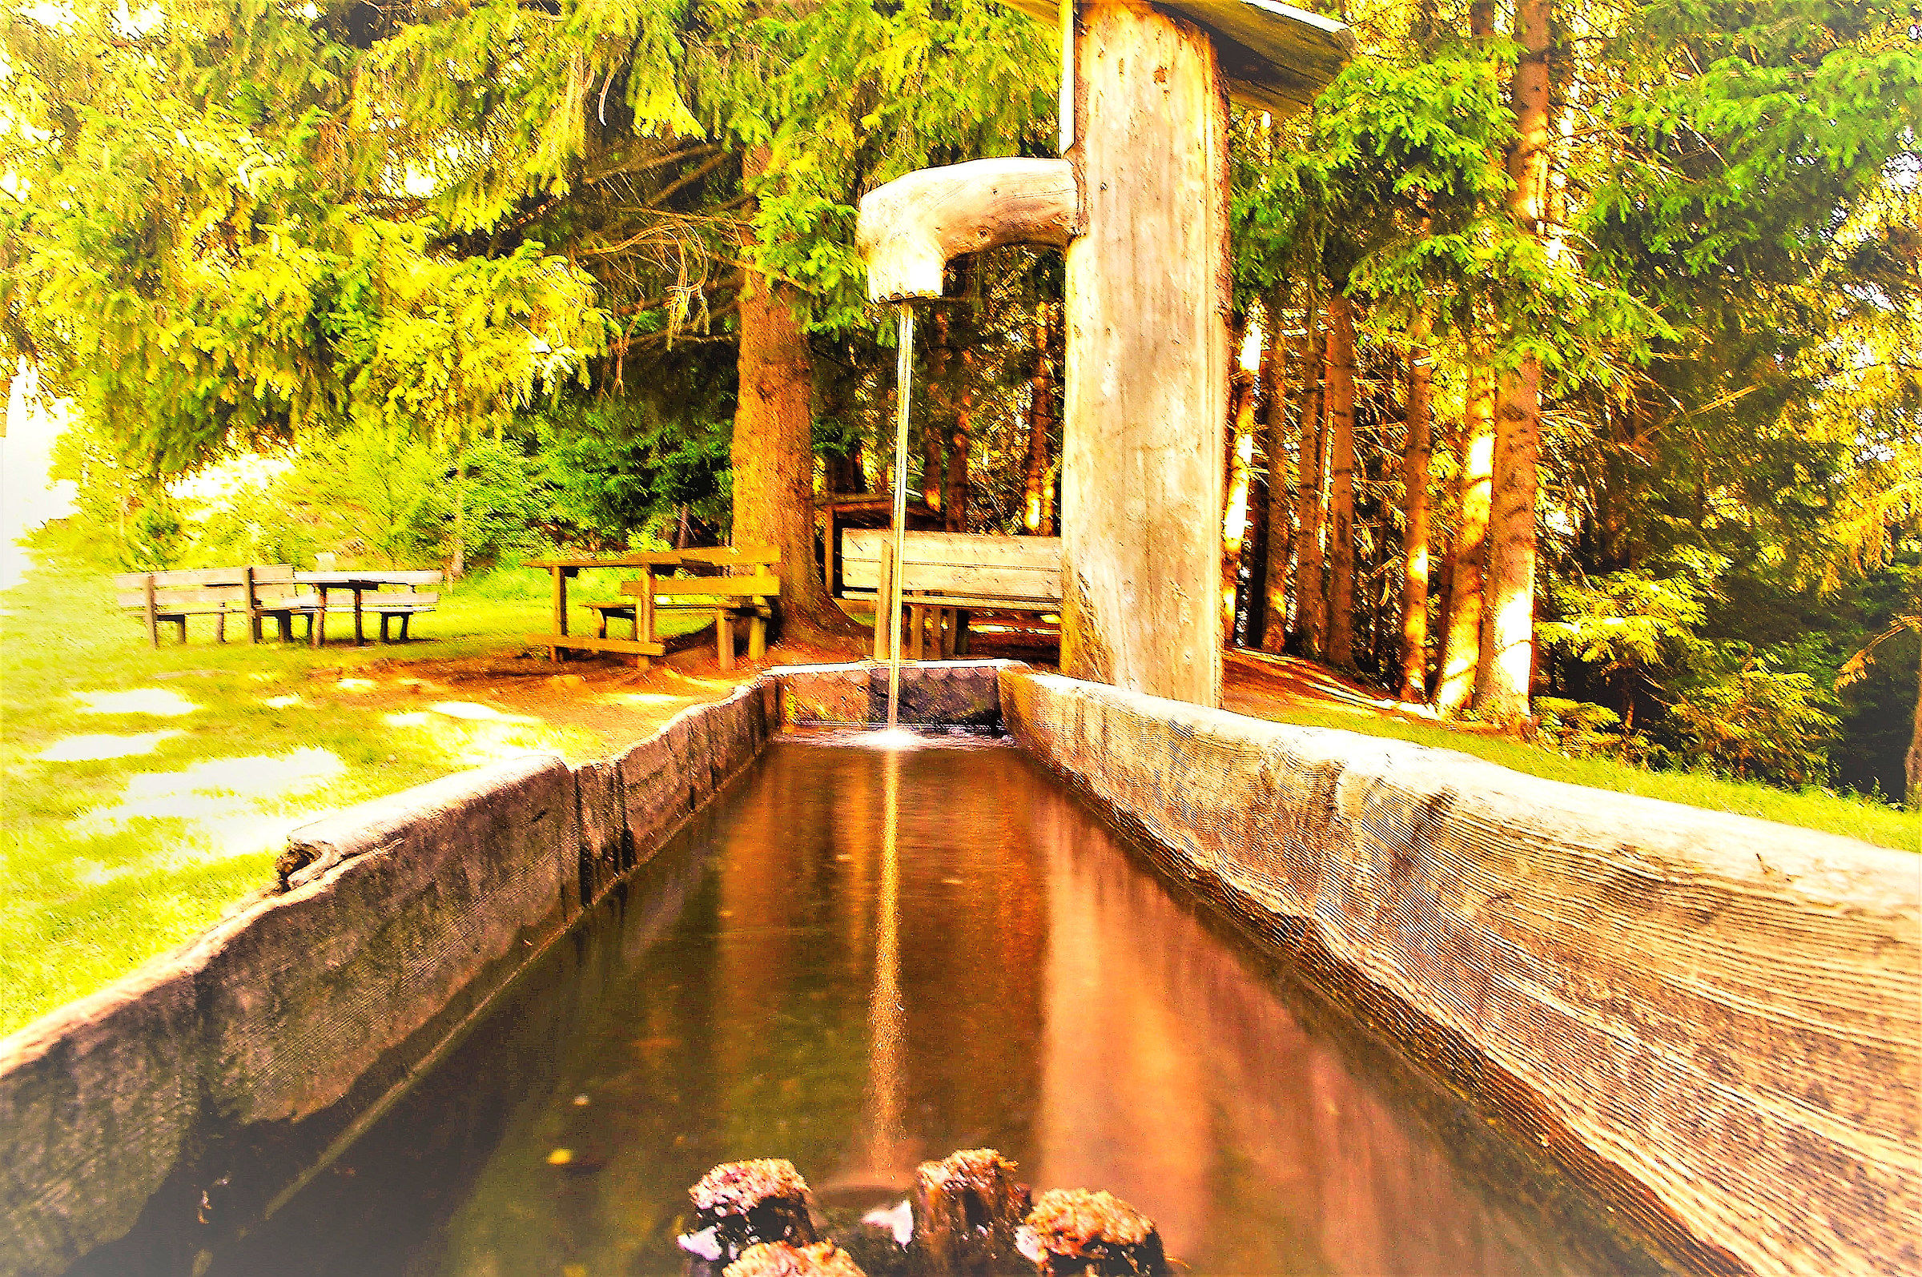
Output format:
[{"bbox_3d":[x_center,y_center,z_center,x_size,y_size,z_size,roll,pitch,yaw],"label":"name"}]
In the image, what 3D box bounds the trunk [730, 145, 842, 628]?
[{"bbox_3d":[-1.390,-1.900,11.400,0.720,3.850,0.720,1,1,0],"label":"trunk"}]

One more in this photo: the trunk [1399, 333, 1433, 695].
[{"bbox_3d":[2.970,-0.790,9.400,0.170,2.450,0.170,1,1,0],"label":"trunk"}]

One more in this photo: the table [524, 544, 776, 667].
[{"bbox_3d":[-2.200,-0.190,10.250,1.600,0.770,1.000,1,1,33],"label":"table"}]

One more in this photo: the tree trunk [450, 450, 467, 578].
[{"bbox_3d":[-7.950,-1.960,22.800,0.220,2.100,0.220,1,1,0],"label":"tree trunk"}]

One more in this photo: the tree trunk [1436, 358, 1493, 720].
[{"bbox_3d":[2.870,-0.556,8.200,0.220,2.000,0.220,3,1,0],"label":"tree trunk"}]

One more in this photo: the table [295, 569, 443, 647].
[{"bbox_3d":[-6.800,-0.340,16.400,1.600,0.800,0.900,1,1,18],"label":"table"}]

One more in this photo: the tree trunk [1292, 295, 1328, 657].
[{"bbox_3d":[3.270,-1.520,13.500,0.220,3.400,0.220,1,1,0],"label":"tree trunk"}]

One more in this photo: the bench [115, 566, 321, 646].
[{"bbox_3d":[-8.130,-0.320,15.840,2.400,0.860,0.570,1,1,18],"label":"bench"}]

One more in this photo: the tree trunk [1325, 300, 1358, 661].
[{"bbox_3d":[3.240,-1.350,12.300,0.230,3.250,0.230,1,1,0],"label":"tree trunk"}]

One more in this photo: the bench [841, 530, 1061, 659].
[{"bbox_3d":[0.250,-0.230,9.350,1.950,0.880,0.600,1,1,3],"label":"bench"}]

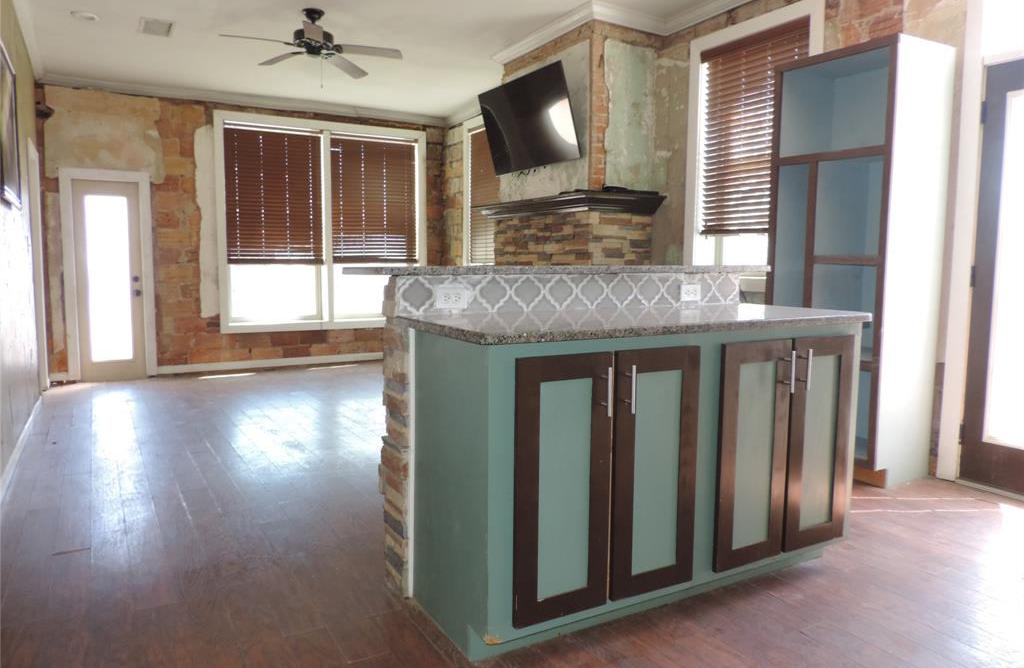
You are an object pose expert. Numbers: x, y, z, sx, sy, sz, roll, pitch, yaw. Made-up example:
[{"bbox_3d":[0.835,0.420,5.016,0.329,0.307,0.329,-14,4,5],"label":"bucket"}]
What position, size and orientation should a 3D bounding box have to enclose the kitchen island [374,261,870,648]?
[{"bbox_3d":[0.395,0.306,2.627,1.708,1.103,0.969,-3,7,-29],"label":"kitchen island"}]

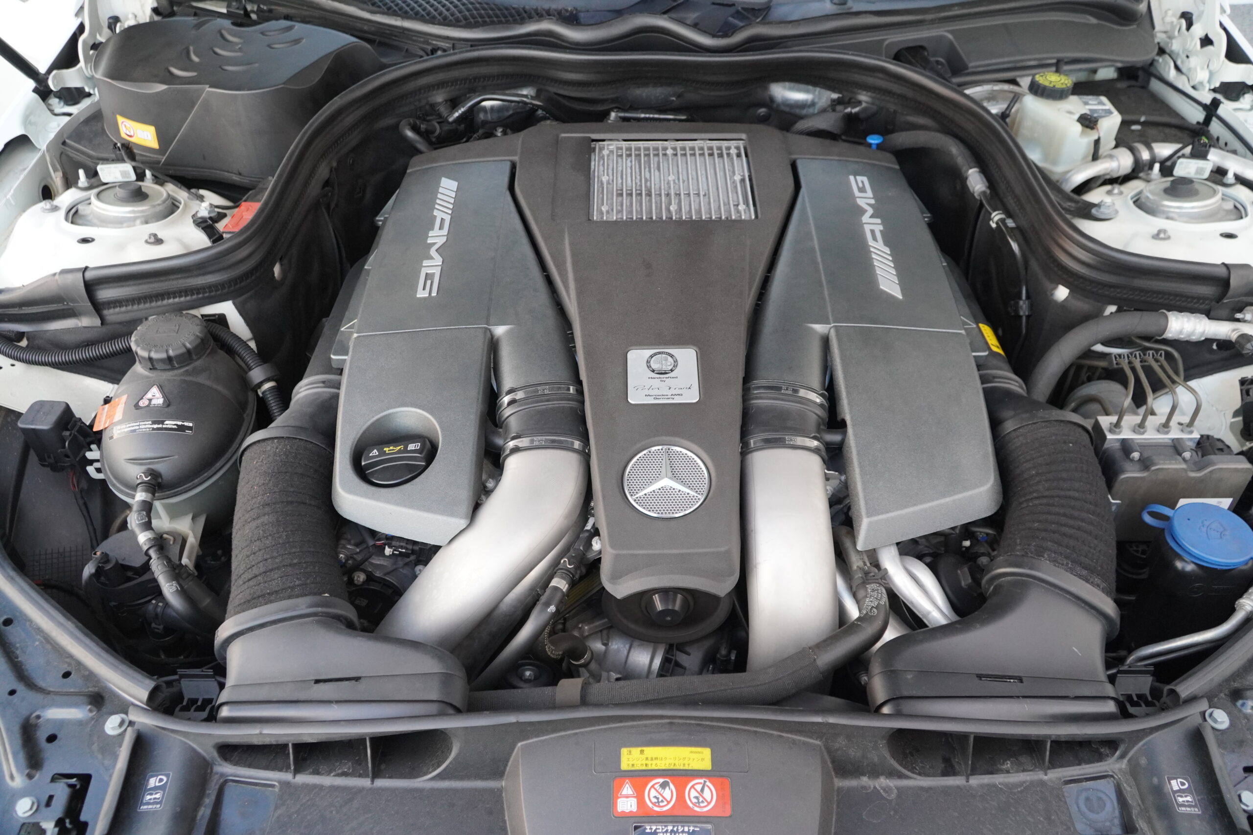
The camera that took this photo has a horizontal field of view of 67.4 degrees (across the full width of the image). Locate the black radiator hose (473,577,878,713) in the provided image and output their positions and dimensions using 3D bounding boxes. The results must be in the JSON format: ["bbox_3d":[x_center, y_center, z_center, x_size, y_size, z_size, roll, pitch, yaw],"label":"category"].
[{"bbox_3d":[0.046,0.186,0.787,0.352,0.070,0.140,0,42,0],"label":"black radiator hose"}]

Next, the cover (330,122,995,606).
[{"bbox_3d":[0.034,-0.088,0.920,0.573,0.170,0.575,0,42,0],"label":"cover"}]

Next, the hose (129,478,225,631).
[{"bbox_3d":[-0.388,0.126,0.820,0.105,0.145,0.100,0,42,0],"label":"hose"}]

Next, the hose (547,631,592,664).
[{"bbox_3d":[-0.056,0.214,0.868,0.044,0.036,0.040,0,42,0],"label":"hose"}]

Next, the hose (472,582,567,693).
[{"bbox_3d":[-0.096,0.192,0.822,0.088,0.085,0.085,0,42,0],"label":"hose"}]

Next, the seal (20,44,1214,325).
[{"bbox_3d":[0.000,-0.254,1.022,1.220,0.150,0.400,0,42,0],"label":"seal"}]

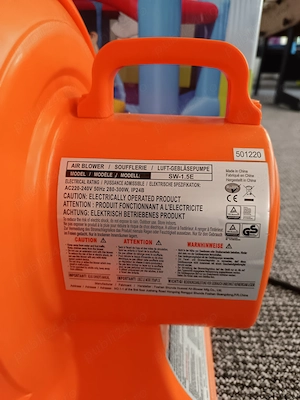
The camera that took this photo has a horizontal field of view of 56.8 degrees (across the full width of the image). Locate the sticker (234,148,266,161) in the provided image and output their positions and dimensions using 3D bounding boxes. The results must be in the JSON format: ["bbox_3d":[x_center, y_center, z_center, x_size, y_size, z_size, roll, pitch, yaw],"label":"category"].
[{"bbox_3d":[0.067,-0.031,0.187,0.021,0.001,0.010,2,67,4],"label":"sticker"}]

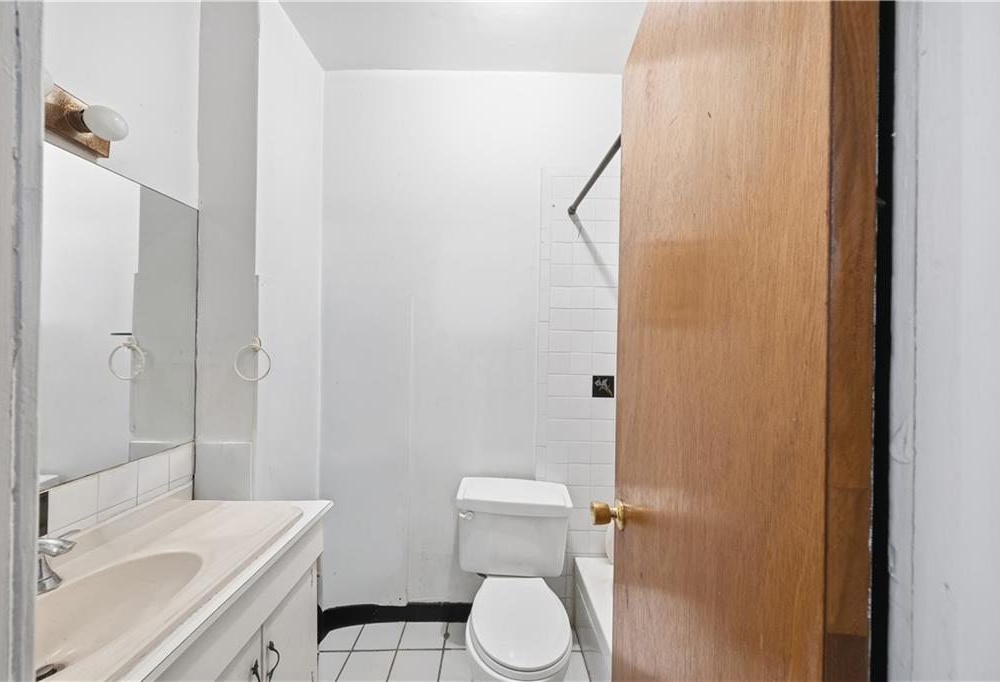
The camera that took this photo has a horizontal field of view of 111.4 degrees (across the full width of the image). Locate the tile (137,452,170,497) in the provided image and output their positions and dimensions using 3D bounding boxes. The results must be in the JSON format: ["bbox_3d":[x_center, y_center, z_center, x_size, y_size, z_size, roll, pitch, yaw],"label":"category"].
[{"bbox_3d":[-1.107,0.423,1.093,0.010,0.112,0.108,1,0,0],"label":"tile"}]

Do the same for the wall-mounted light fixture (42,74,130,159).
[{"bbox_3d":[-1.066,-0.580,0.745,0.140,0.115,0.460,1,0,-1],"label":"wall-mounted light fixture"}]

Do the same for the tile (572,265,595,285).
[{"bbox_3d":[0.413,-0.320,1.683,0.107,0.107,0.010,1,0,0],"label":"tile"}]

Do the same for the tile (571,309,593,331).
[{"bbox_3d":[0.406,-0.108,1.691,0.108,0.108,0.010,1,-1,1],"label":"tile"}]

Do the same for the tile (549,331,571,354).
[{"bbox_3d":[0.296,0.004,1.680,0.107,0.107,0.010,1,0,0],"label":"tile"}]

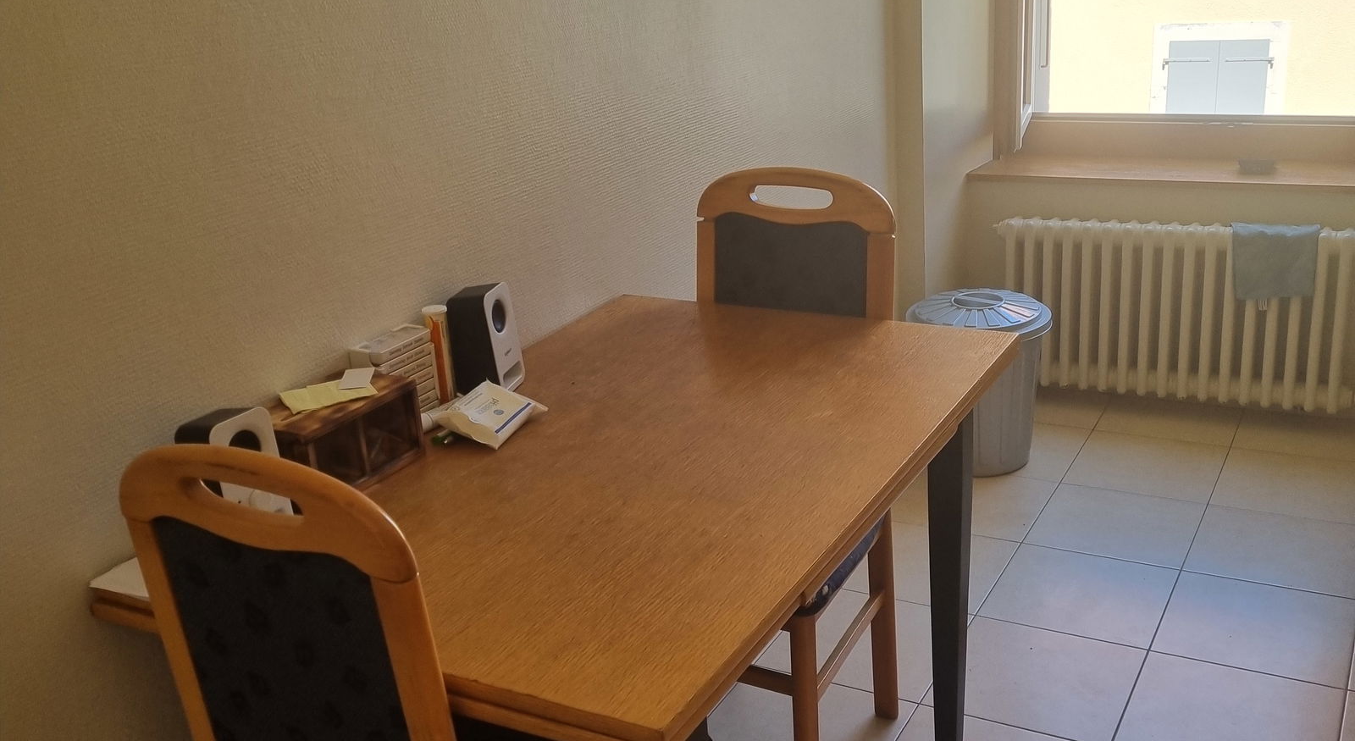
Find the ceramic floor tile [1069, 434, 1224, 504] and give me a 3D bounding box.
[{"bbox_3d":[1.151,0.236,3.322,0.333,0.010,0.333,7,23,28],"label":"ceramic floor tile"}]

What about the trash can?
[{"bbox_3d":[0.744,0.024,3.360,0.348,0.418,0.348,-4,20,1],"label":"trash can"}]

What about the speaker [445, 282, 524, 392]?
[{"bbox_3d":[-0.276,-0.045,1.943,0.079,0.155,0.086,2,21,16],"label":"speaker"}]

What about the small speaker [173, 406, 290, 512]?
[{"bbox_3d":[-0.503,0.119,1.538,0.079,0.155,0.086,8,23,31],"label":"small speaker"}]

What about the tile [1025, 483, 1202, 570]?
[{"bbox_3d":[0.989,0.347,3.050,0.333,0.010,0.333,7,23,28],"label":"tile"}]

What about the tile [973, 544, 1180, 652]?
[{"bbox_3d":[0.827,0.459,2.777,0.333,0.010,0.333,7,23,28],"label":"tile"}]

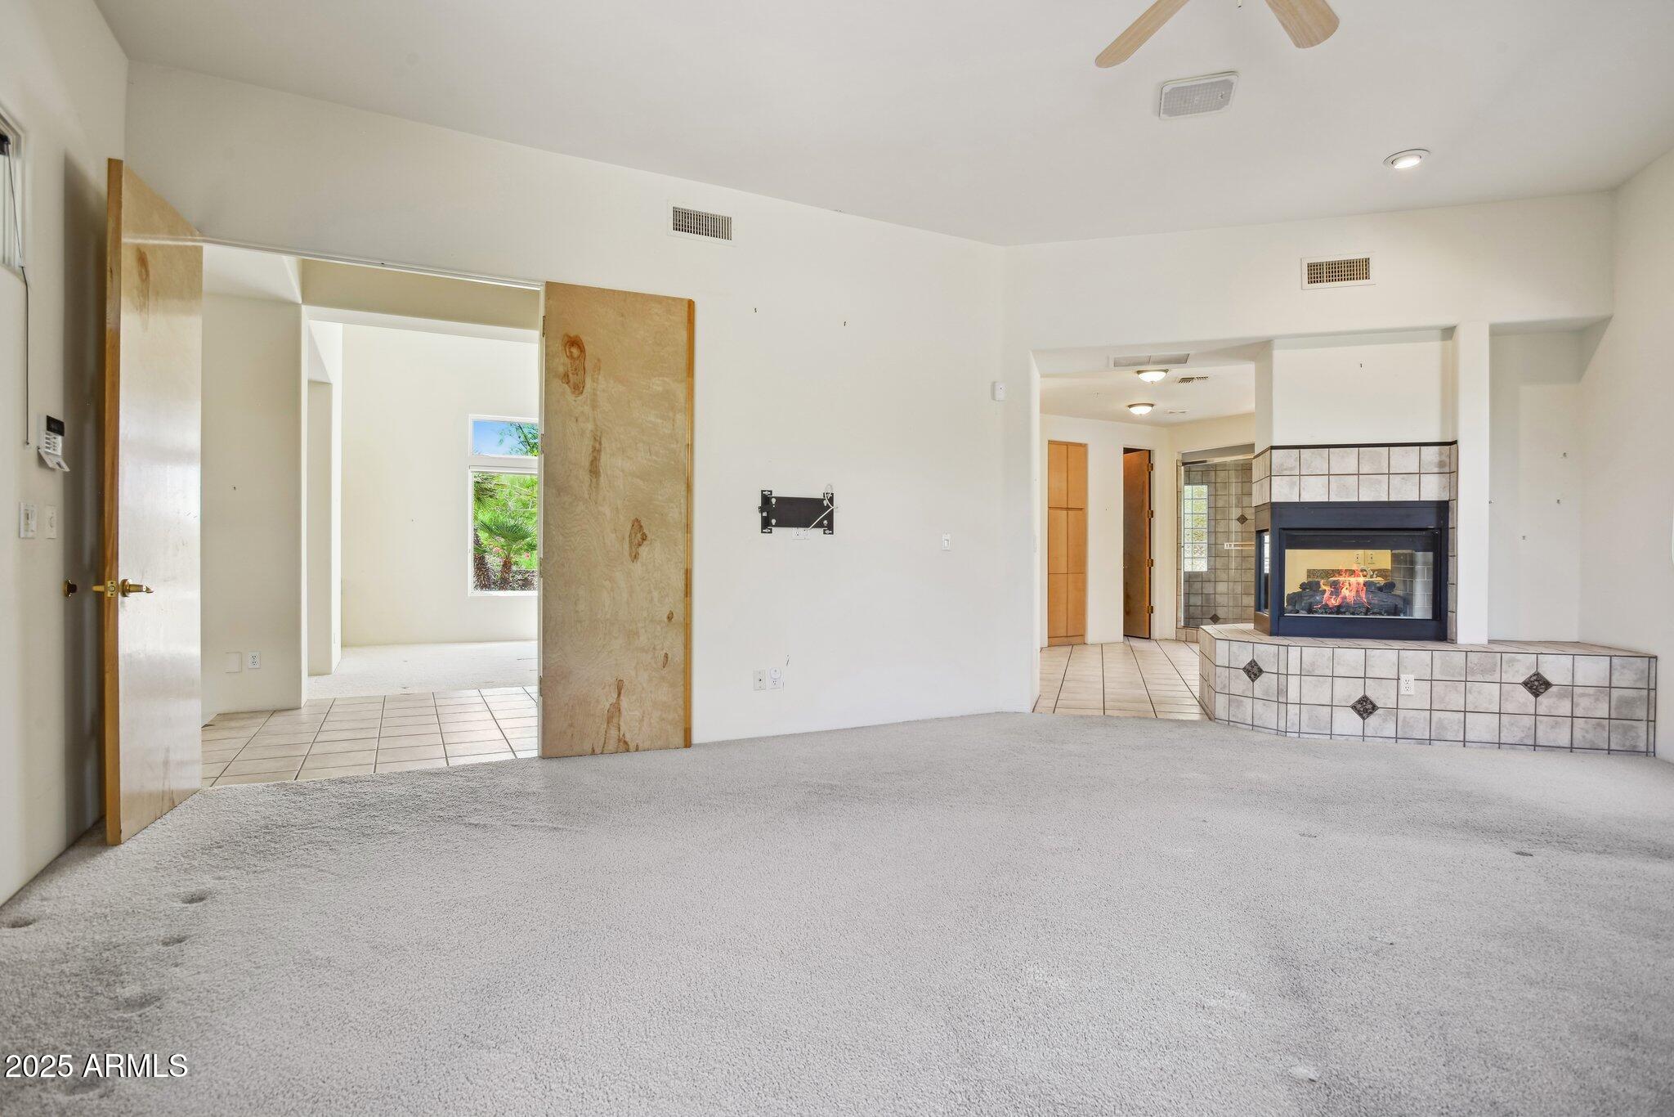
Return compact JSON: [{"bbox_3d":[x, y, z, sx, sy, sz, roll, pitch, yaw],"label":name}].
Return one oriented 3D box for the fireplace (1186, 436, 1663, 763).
[{"bbox_3d":[3.617,0.158,5.268,2.170,1.820,1.510,0,0,14],"label":"fireplace"}]

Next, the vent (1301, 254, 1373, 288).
[{"bbox_3d":[3.041,-1.741,4.789,0.390,0.197,0.030,0,0,16],"label":"vent"}]

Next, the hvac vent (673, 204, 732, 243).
[{"bbox_3d":[-0.755,-1.881,4.460,0.380,0.190,0.030,0,0,-25],"label":"hvac vent"}]

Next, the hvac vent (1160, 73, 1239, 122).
[{"bbox_3d":[1.648,-2.093,3.617,0.305,0.030,0.305,0,0,17],"label":"hvac vent"}]

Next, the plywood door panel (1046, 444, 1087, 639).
[{"bbox_3d":[2.821,-0.166,9.638,0.610,2.450,0.050,0,0,-25],"label":"plywood door panel"}]

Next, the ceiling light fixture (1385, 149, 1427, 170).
[{"bbox_3d":[2.993,-2.085,4.155,0.200,0.040,0.200,0,0,-25],"label":"ceiling light fixture"}]

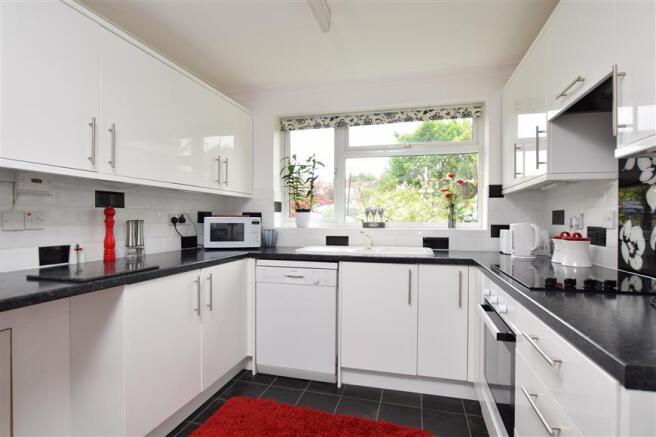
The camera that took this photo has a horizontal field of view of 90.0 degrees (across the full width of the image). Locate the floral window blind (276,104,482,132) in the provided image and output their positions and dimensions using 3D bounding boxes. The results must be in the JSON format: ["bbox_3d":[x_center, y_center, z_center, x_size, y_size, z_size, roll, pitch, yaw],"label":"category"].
[{"bbox_3d":[0.406,-0.877,2.889,1.760,0.120,0.045,0,0,15],"label":"floral window blind"}]

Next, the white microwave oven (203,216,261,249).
[{"bbox_3d":[-0.787,0.116,2.730,0.435,0.252,0.330,0,0,-15],"label":"white microwave oven"}]

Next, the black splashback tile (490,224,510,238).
[{"bbox_3d":[1.355,0.100,2.502,0.199,0.096,0.010,0,0,15],"label":"black splashback tile"}]

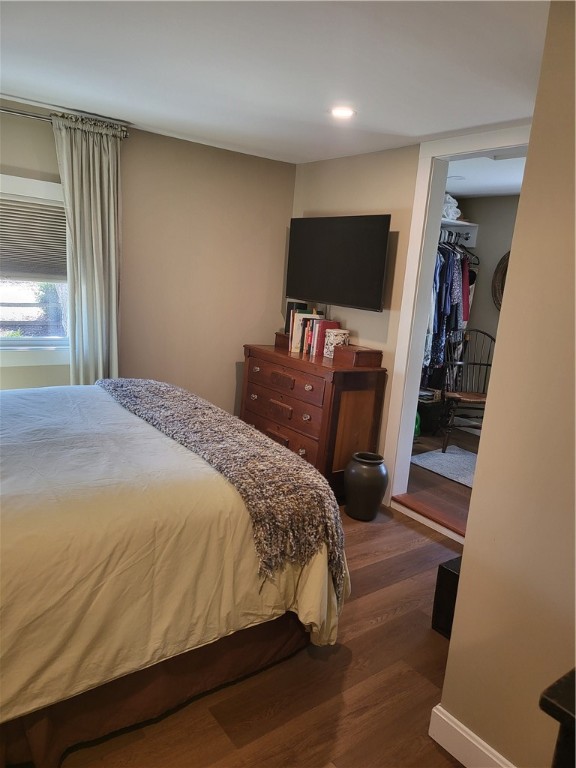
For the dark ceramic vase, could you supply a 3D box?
[{"bbox_3d":[0.485,0.646,3.362,0.273,0.383,0.273,4,12,-1],"label":"dark ceramic vase"}]

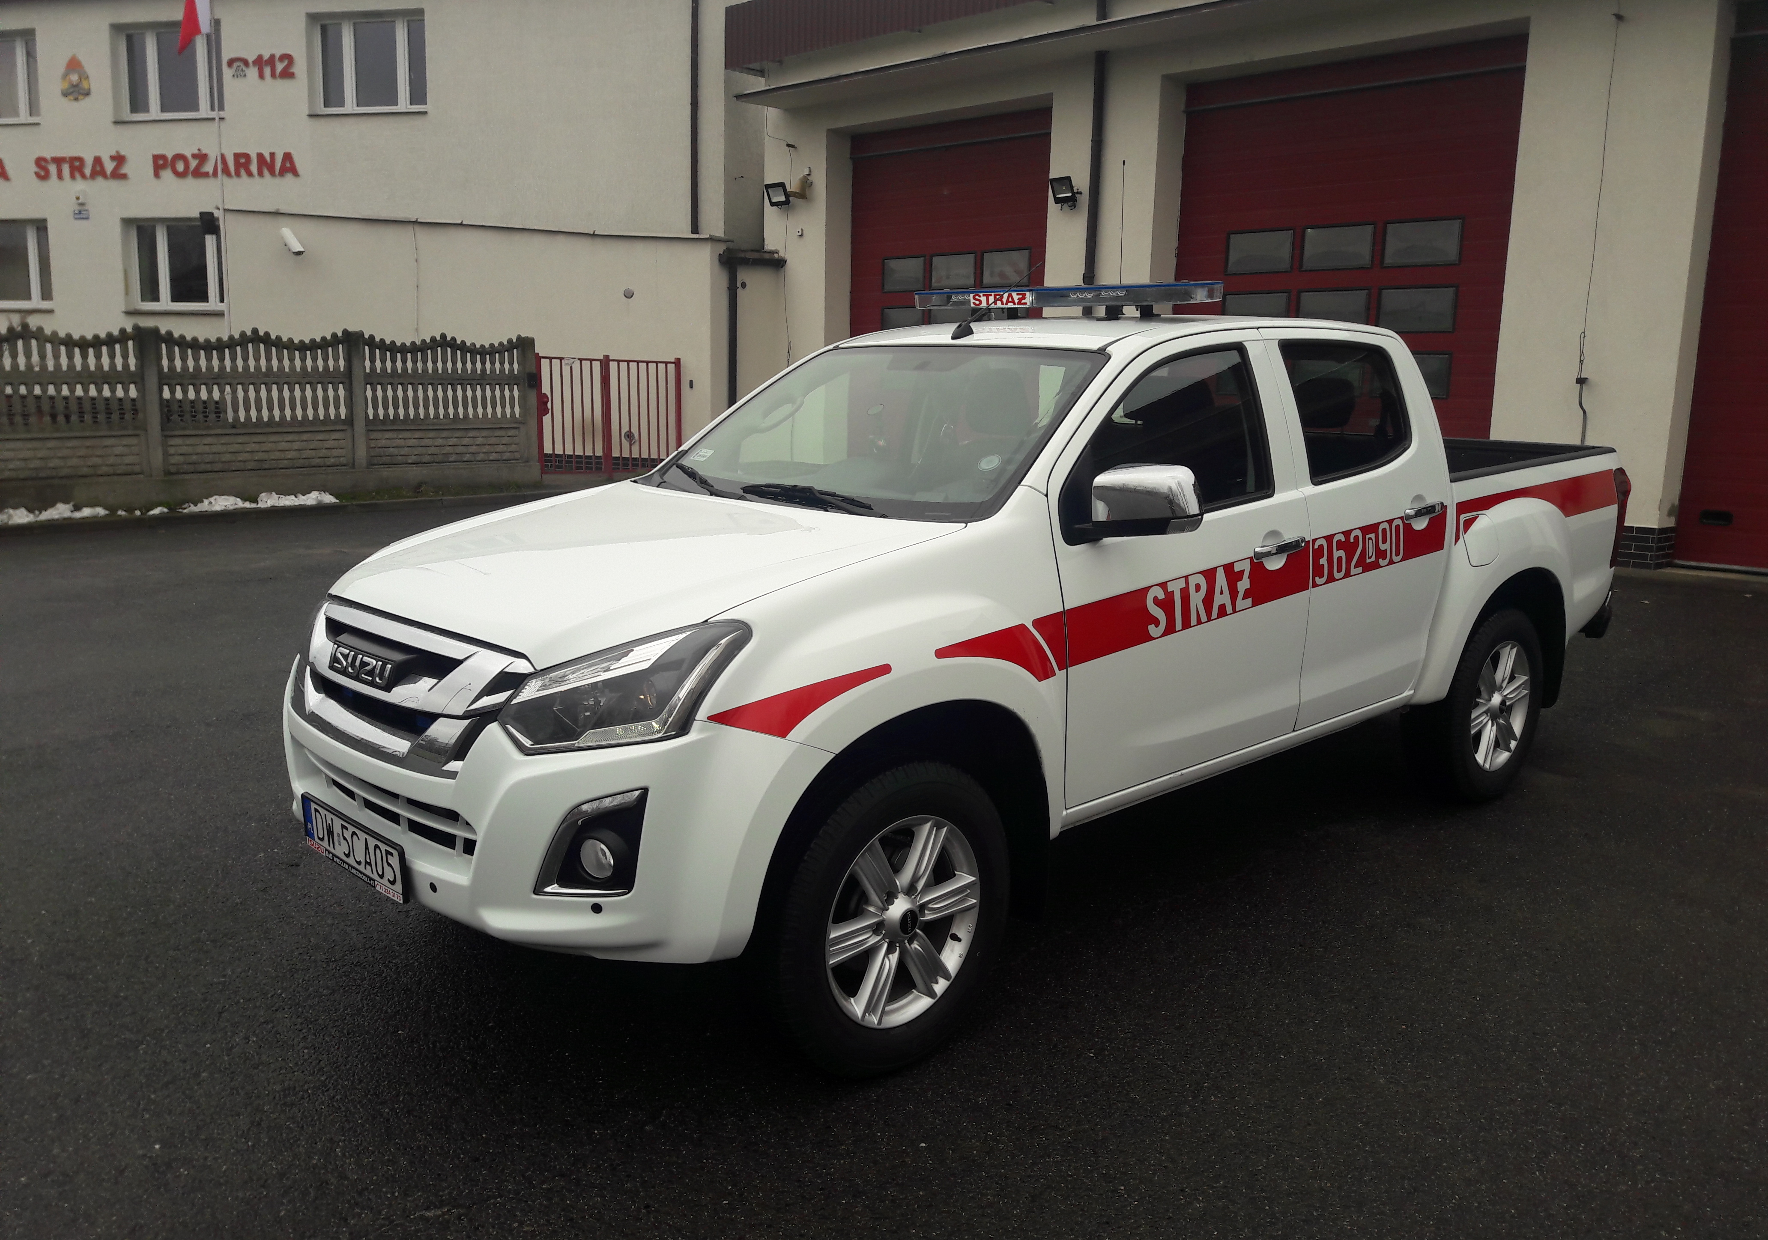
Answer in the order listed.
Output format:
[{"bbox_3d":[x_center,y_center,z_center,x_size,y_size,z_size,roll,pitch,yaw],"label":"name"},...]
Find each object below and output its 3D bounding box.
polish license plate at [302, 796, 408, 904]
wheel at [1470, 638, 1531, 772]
[{"bbox_3d":[-1.213,0.517,3.281,0.025,0.130,0.530,-12,16,-42],"label":"polish license plate"},{"bbox_3d":[2.249,0.312,5.412,0.487,0.487,0.190,-9,14,-42],"label":"wheel"}]

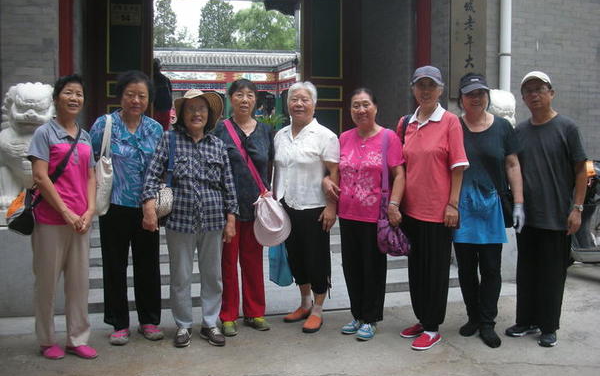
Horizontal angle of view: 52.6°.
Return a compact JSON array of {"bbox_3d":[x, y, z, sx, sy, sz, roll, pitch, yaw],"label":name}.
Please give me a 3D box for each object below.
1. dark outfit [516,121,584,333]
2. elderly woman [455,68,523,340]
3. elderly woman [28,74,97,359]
[{"bbox_3d":[1.528,0.234,3.716,0.430,1.359,0.270,3,5,26],"label":"dark outfit"},{"bbox_3d":[1.144,0.130,3.683,0.420,1.630,0.310,2,5,22],"label":"elderly woman"},{"bbox_3d":[-1.333,0.160,3.412,0.410,1.588,0.340,-2,6,-19],"label":"elderly woman"}]

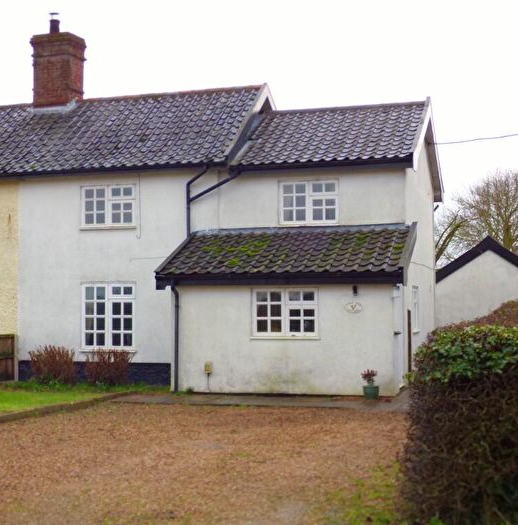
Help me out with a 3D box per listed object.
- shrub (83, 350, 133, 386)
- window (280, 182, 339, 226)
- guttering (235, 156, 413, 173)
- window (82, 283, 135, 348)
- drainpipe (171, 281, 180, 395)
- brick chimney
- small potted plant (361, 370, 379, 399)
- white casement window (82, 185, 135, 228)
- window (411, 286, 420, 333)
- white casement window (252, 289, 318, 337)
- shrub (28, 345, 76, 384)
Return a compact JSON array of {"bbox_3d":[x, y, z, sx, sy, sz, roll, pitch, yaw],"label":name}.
[{"bbox_3d":[-3.147,2.175,20.200,0.880,0.800,0.700,-1,-3,18],"label":"shrub"},{"bbox_3d":[0.977,-1.162,19.141,1.194,0.867,0.100,-1,-3,18],"label":"window"},{"bbox_3d":[1.222,-1.892,18.832,3.513,0.132,0.120,-1,-3,18],"label":"guttering"},{"bbox_3d":[-3.244,1.140,20.900,1.250,1.410,0.120,-1,-3,18],"label":"window"},{"bbox_3d":[-1.569,1.407,18.193,0.103,2.062,0.260,-1,-3,18],"label":"drainpipe"},{"bbox_3d":[-4.973,-4.942,24.000,1.100,2.250,0.880,-1,-3,18],"label":"brick chimney"},{"bbox_3d":[1.931,2.108,16.800,0.290,0.530,0.280,-1,-3,18],"label":"small potted plant"},{"bbox_3d":[-3.176,-1.151,20.485,1.284,0.932,0.120,-1,-3,18],"label":"white casement window"},{"bbox_3d":[3.138,0.950,19.426,0.100,0.922,0.791,-1,-3,18],"label":"window"},{"bbox_3d":[0.456,0.904,17.550,1.220,0.870,0.120,-1,-3,18],"label":"white casement window"},{"bbox_3d":[-4.283,2.149,20.063,1.027,0.824,0.840,-1,-3,18],"label":"shrub"}]

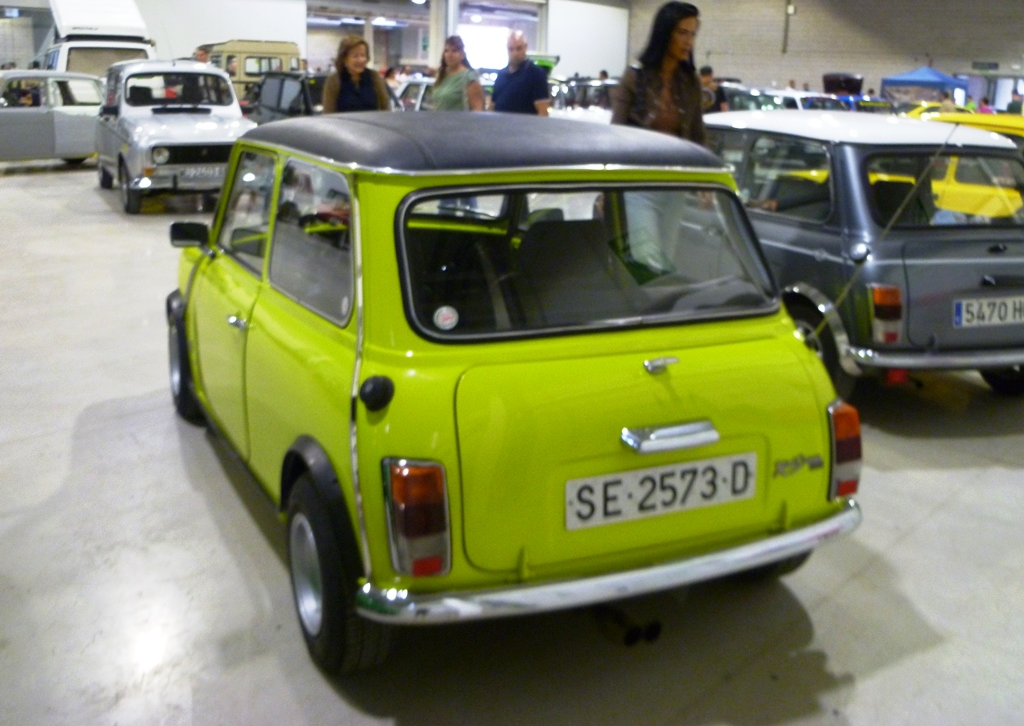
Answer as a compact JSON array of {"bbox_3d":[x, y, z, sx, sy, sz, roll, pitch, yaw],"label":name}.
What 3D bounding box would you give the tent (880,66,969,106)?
[{"bbox_3d":[16.275,-10.345,37.912,2.850,3.000,2.850,-13,22,-43],"label":"tent"}]

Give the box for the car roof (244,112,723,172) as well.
[{"bbox_3d":[-0.116,-0.686,2.853,1.120,0.145,1.290,-5,18,-26],"label":"car roof"}]

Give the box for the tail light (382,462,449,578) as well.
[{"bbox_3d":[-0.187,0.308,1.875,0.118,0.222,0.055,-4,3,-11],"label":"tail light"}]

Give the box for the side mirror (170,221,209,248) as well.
[{"bbox_3d":[-1.087,-0.434,3.200,0.135,0.090,0.060,-8,19,-33],"label":"side mirror"}]

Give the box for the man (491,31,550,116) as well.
[{"bbox_3d":[0.014,-1.512,7.049,0.490,1.810,0.310,7,17,16],"label":"man"}]

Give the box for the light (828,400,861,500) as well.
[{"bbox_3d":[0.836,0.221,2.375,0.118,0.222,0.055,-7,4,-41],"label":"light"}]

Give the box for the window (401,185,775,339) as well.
[{"bbox_3d":[0.210,-0.258,2.284,1.000,0.360,0.070,-5,-16,-26],"label":"window"}]

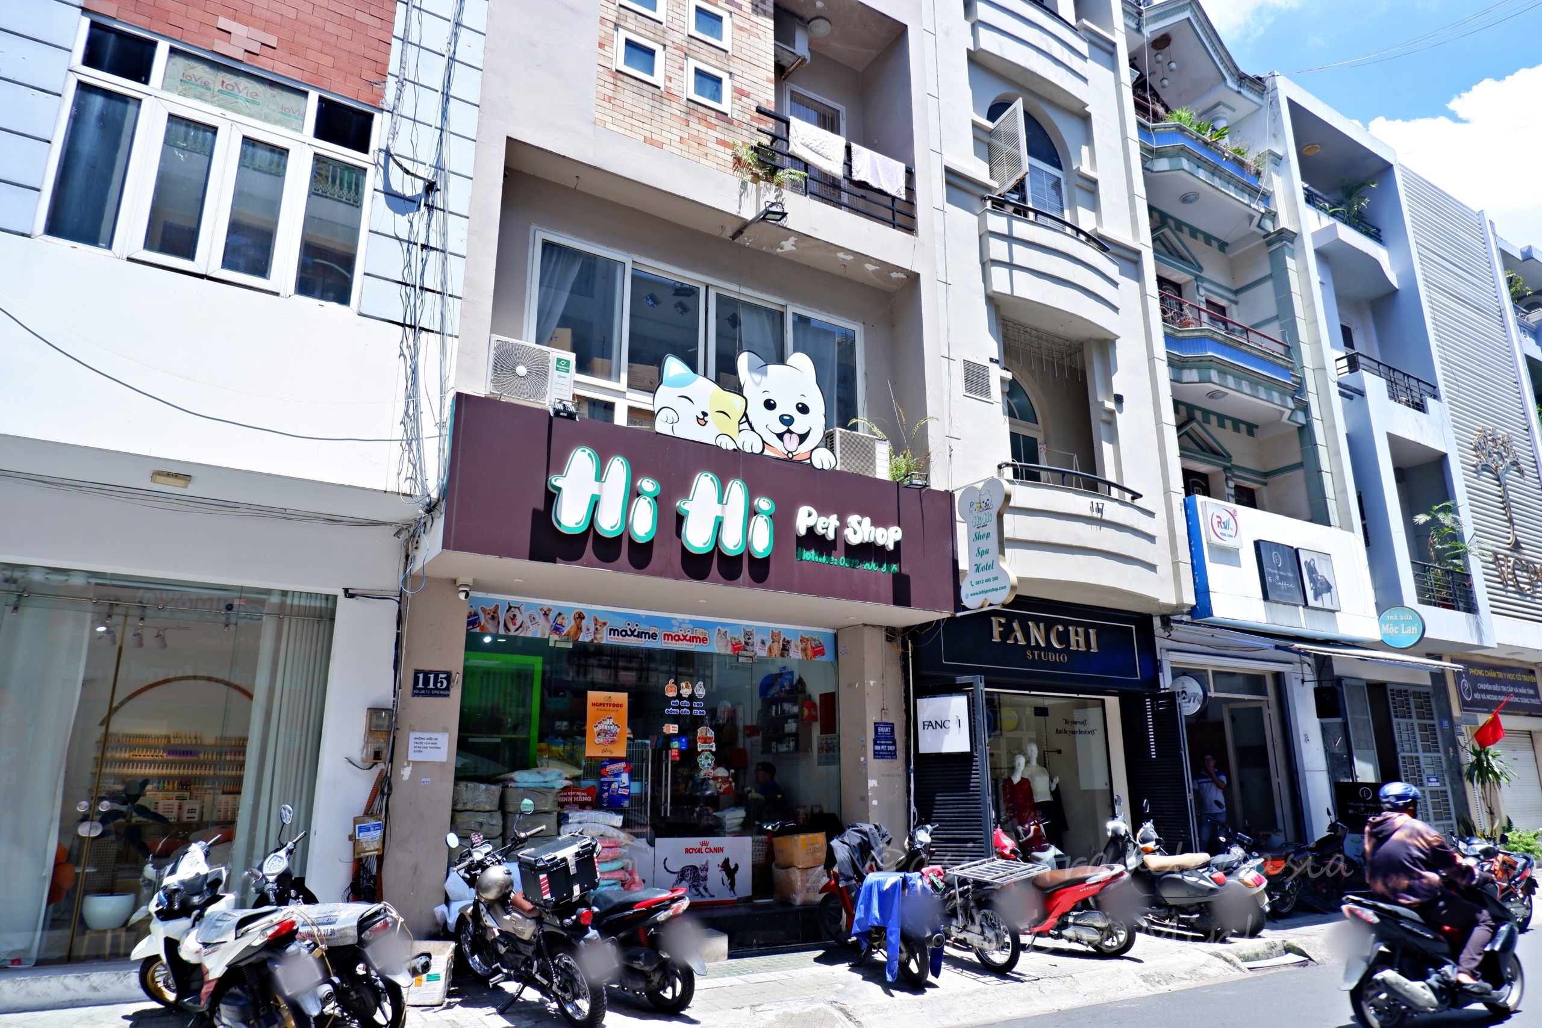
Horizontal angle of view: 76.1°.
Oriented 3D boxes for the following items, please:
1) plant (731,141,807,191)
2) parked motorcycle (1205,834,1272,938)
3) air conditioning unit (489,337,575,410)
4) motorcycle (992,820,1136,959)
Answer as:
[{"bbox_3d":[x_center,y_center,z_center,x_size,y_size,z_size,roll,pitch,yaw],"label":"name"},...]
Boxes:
[{"bbox_3d":[-0.008,-3.524,10.102,0.840,0.390,0.330,10,-18,-32],"label":"plant"},{"bbox_3d":[4.545,3.941,10.747,0.700,1.120,1.830,12,-20,-37],"label":"parked motorcycle"},{"bbox_3d":[-2.082,-1.149,8.382,0.740,0.540,0.280,10,-18,-32],"label":"air conditioning unit"},{"bbox_3d":[2.549,3.436,9.214,0.690,1.090,1.870,12,-20,-36],"label":"motorcycle"}]

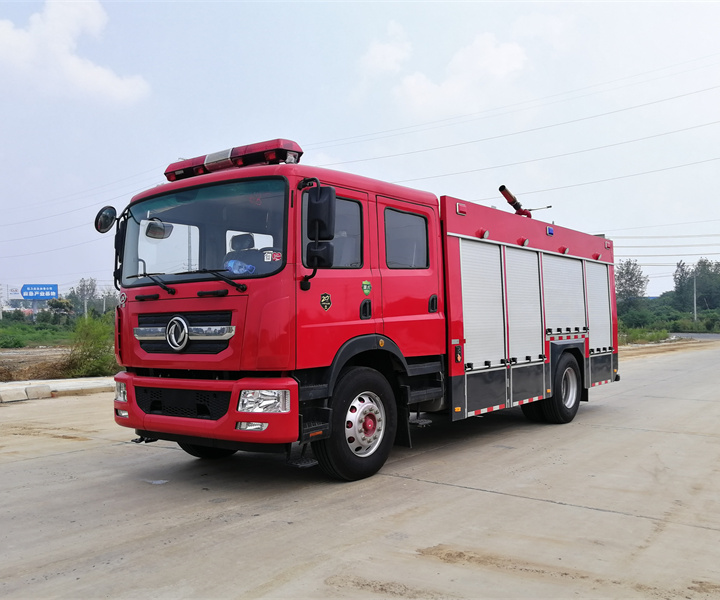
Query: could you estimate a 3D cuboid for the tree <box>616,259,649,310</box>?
[{"bbox_3d":[36.413,-0.606,84.000,5.200,10.000,5.200,-2,-3,23],"label":"tree"}]

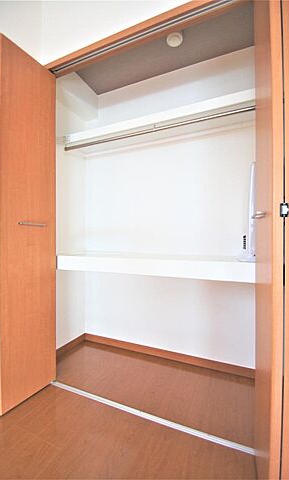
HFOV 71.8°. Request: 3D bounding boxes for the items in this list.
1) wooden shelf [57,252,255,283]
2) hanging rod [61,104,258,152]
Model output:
[{"bbox_3d":[0.094,0.182,1.490,1.596,0.111,0.397,0,0,22],"label":"wooden shelf"},{"bbox_3d":[0.076,-0.788,1.436,1.589,0.028,0.028,0,0,22],"label":"hanging rod"}]

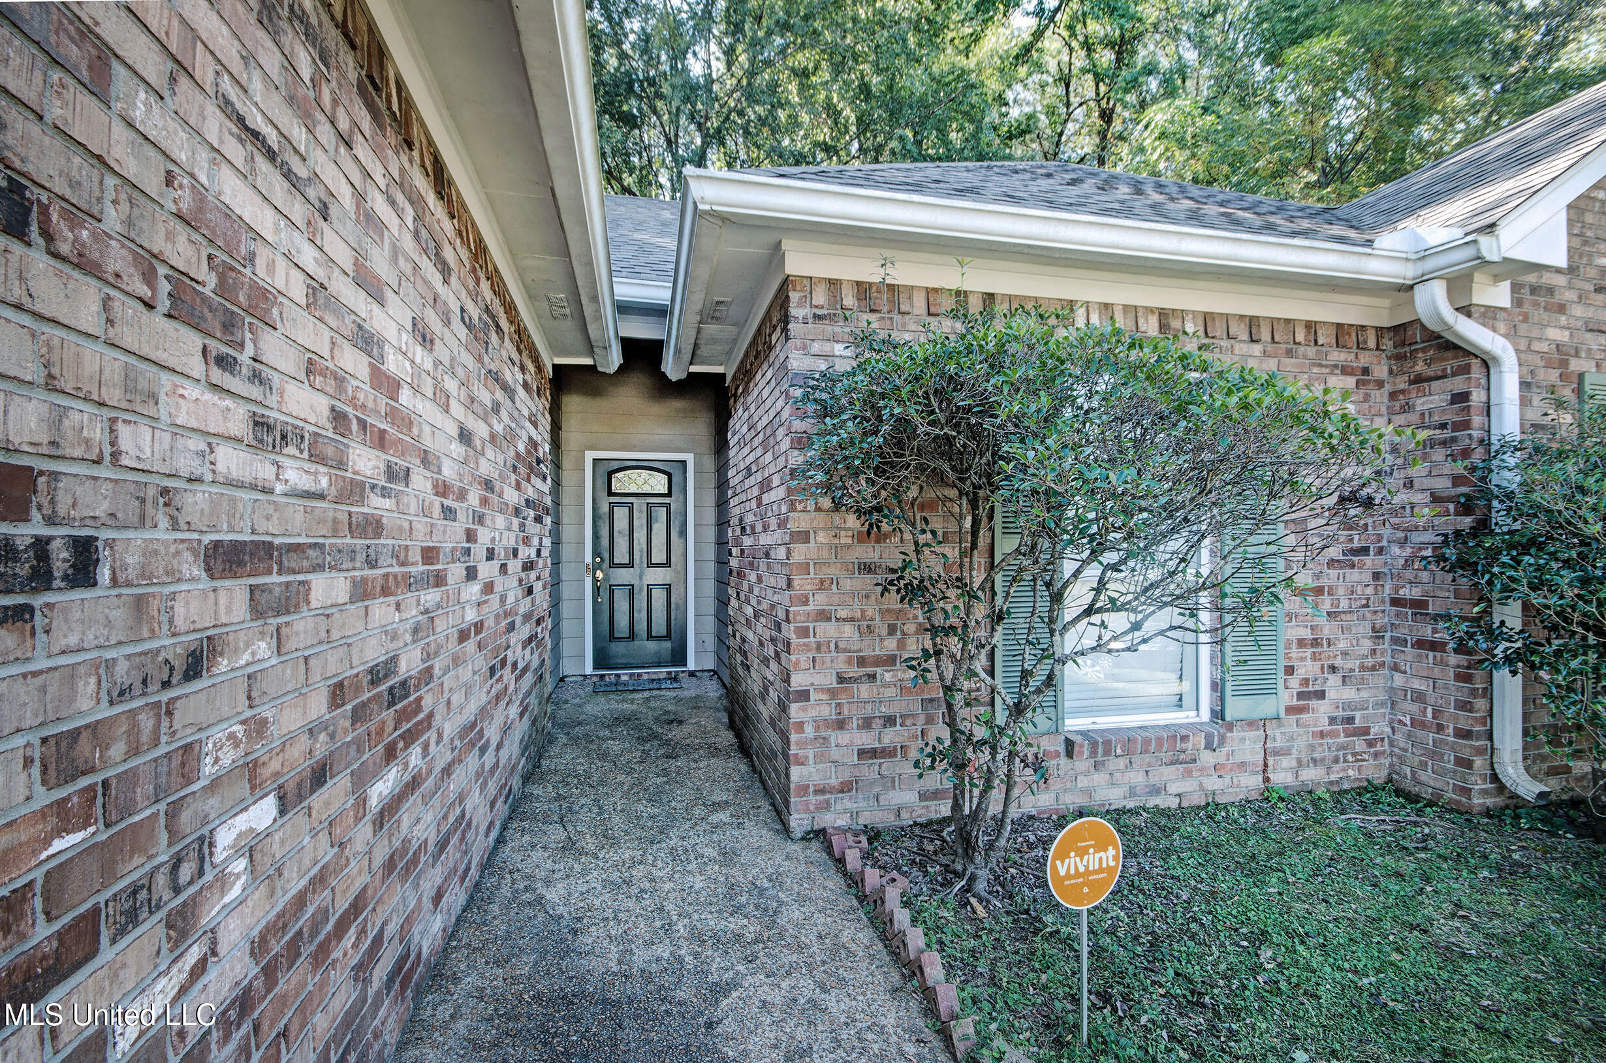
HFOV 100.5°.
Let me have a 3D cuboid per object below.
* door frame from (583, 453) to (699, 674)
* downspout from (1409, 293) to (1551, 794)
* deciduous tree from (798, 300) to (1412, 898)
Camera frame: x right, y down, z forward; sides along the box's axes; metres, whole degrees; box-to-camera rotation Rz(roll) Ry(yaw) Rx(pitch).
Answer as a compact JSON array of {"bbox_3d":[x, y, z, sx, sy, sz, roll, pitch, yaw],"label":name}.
[{"bbox_3d":[-1.576,0.298,6.460,1.040,2.150,0.150,0,-1,-13],"label":"door frame"},{"bbox_3d":[3.330,0.010,3.240,0.330,2.560,0.320,0,-1,-13],"label":"downspout"},{"bbox_3d":[1.280,0.220,2.650,2.450,2.200,1.200,0,-1,-13],"label":"deciduous tree"}]

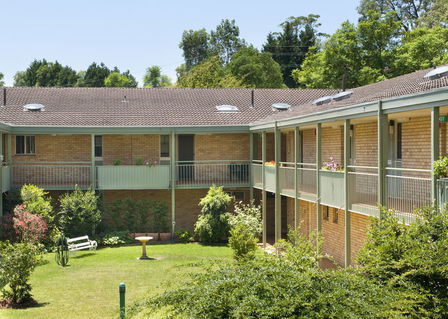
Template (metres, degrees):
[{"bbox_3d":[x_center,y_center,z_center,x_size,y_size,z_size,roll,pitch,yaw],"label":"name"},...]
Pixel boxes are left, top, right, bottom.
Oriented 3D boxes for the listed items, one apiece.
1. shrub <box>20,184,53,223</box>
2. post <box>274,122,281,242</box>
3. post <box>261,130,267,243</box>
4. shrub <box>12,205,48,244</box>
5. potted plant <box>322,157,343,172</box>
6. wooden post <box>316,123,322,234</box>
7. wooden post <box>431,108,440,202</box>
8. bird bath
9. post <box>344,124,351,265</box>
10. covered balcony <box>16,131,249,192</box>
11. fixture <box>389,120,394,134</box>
[{"bbox_3d":[-7.778,2.342,34.300,1.350,2.607,1.350,0,0,-7],"label":"shrub"},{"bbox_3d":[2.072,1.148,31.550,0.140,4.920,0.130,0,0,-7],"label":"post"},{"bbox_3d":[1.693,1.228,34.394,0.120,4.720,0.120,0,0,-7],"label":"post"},{"bbox_3d":[-7.311,2.569,31.200,1.350,1.700,1.300,0,0,-7],"label":"shrub"},{"bbox_3d":[2.996,0.138,22.800,0.420,0.450,0.750,0,0,-7],"label":"potted plant"},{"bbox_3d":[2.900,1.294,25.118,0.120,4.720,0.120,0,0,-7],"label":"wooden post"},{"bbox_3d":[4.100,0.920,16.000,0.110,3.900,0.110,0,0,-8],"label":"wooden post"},{"bbox_3d":[-2.812,3.129,29.100,0.610,0.740,0.610,0,0,-7],"label":"bird bath"},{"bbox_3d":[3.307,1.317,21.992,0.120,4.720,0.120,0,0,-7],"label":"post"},{"bbox_3d":[-4.163,0.073,37.534,10.620,2.430,1.636,0,0,-7],"label":"covered balcony"},{"bbox_3d":[4.613,-0.874,22.700,0.150,0.410,0.140,0,0,-7],"label":"fixture"}]

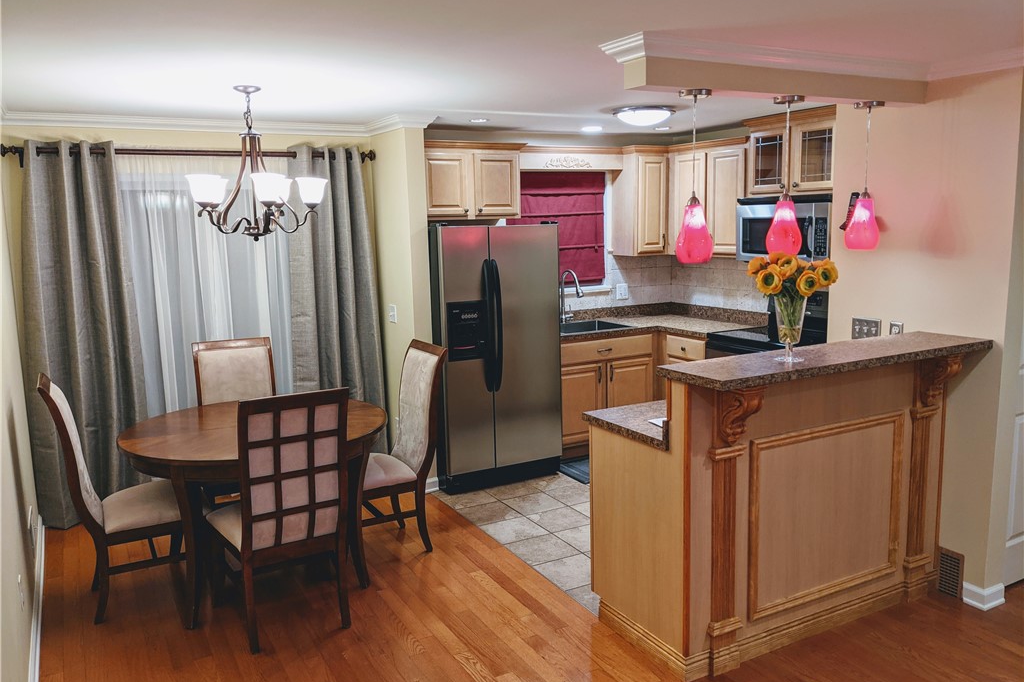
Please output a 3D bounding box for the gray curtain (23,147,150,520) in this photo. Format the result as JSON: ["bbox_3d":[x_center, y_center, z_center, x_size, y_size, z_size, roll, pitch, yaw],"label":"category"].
[{"bbox_3d":[-2.504,-0.024,4.676,0.607,2.247,0.159,-6,10,-28],"label":"gray curtain"}]

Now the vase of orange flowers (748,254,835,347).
[{"bbox_3d":[1.055,-0.134,3.022,0.318,0.393,0.288,-6,9,-28],"label":"vase of orange flowers"}]

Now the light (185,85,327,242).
[{"bbox_3d":[-1.225,-0.830,3.767,0.645,0.710,0.645,-6,10,-28],"label":"light"}]

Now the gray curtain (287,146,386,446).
[{"bbox_3d":[-1.181,-0.169,5.393,0.636,2.247,0.159,-6,10,-28],"label":"gray curtain"}]

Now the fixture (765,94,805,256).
[{"bbox_3d":[1.114,-0.663,3.243,0.150,0.638,0.150,-6,10,-28],"label":"fixture"}]

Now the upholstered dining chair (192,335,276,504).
[{"bbox_3d":[-1.515,0.574,4.592,0.477,1.101,0.646,-6,9,-28],"label":"upholstered dining chair"}]

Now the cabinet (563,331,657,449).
[{"bbox_3d":[0.590,0.349,6.401,0.969,0.825,0.603,-6,9,-28],"label":"cabinet"}]

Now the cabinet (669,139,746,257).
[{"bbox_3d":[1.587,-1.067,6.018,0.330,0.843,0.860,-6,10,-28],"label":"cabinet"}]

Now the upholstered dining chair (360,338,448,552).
[{"bbox_3d":[-0.692,0.578,4.279,0.610,1.085,0.480,-6,10,-28],"label":"upholstered dining chair"}]

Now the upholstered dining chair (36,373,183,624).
[{"bbox_3d":[-1.801,0.688,3.735,0.610,1.085,0.480,-6,10,-28],"label":"upholstered dining chair"}]

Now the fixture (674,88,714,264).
[{"bbox_3d":[0.678,-0.605,2.966,0.144,0.631,0.144,-2,9,0],"label":"fixture"}]

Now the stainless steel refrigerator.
[{"bbox_3d":[-0.208,0.058,5.503,0.830,1.720,0.820,-6,10,-28],"label":"stainless steel refrigerator"}]

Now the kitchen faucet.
[{"bbox_3d":[0.489,-0.327,6.199,0.099,0.418,0.268,-6,10,-28],"label":"kitchen faucet"}]

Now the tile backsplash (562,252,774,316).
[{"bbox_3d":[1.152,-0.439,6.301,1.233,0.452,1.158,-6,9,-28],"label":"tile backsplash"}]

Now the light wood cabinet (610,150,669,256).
[{"bbox_3d":[1.055,-1.149,6.617,0.363,0.868,0.345,-6,9,-28],"label":"light wood cabinet"}]

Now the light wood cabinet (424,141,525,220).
[{"bbox_3d":[-0.358,-1.161,5.844,0.865,0.539,0.350,-6,9,-28],"label":"light wood cabinet"}]

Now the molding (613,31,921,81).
[{"bbox_3d":[1.088,-1.103,3.196,1.591,0.075,0.224,-6,9,-28],"label":"molding"}]

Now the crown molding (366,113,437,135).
[{"bbox_3d":[-0.744,-1.387,5.220,0.259,0.099,0.776,-6,10,-28],"label":"crown molding"}]

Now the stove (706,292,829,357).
[{"bbox_3d":[1.835,0.279,5.500,0.670,1.190,0.760,-6,10,-28],"label":"stove"}]

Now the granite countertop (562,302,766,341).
[{"bbox_3d":[0.974,-0.125,6.227,1.647,0.139,1.170,-6,9,-28],"label":"granite countertop"}]

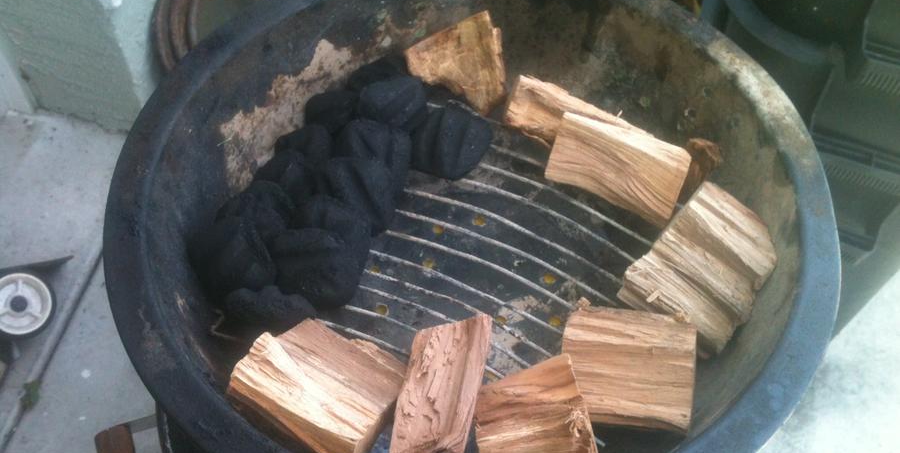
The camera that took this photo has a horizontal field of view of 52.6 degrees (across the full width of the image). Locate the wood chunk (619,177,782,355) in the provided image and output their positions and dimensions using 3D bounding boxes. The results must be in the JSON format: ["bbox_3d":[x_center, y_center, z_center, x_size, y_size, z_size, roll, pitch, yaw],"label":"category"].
[{"bbox_3d":[0.141,0.026,0.518,0.071,0.037,0.067,-42,60,4],"label":"wood chunk"}]

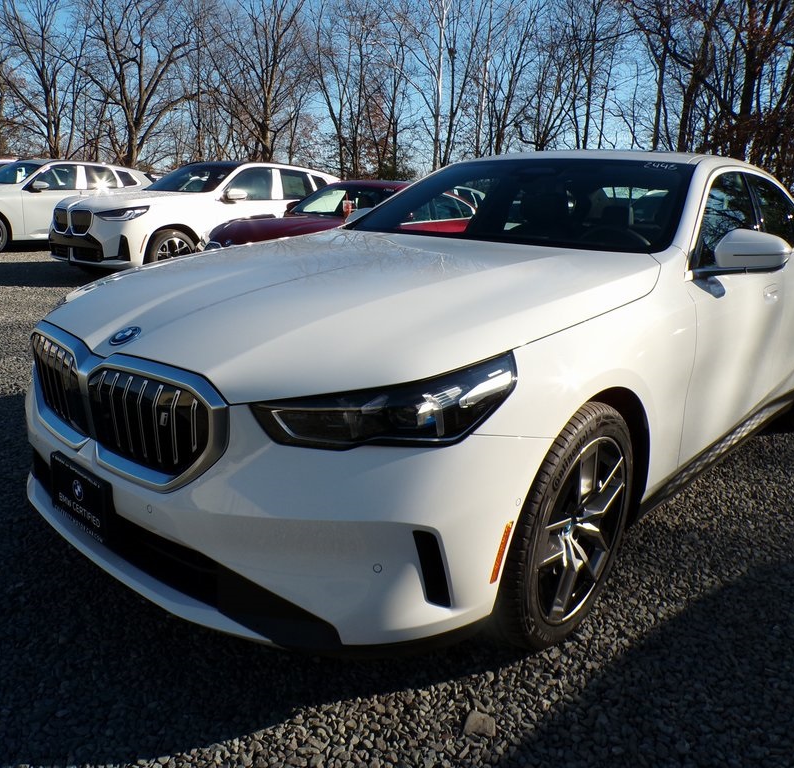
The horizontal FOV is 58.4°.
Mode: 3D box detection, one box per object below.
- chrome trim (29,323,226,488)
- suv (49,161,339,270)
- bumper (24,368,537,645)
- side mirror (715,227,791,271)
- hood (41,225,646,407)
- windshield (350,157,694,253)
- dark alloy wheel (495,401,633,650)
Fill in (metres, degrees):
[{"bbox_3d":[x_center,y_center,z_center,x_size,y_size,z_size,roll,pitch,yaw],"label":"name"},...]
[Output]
[{"bbox_3d":[-0.721,0.037,1.777,0.960,0.310,0.150,15,18,39],"label":"chrome trim"},{"bbox_3d":[-2.455,-2.378,10.259,1.920,1.660,4.755,14,17,36],"label":"suv"},{"bbox_3d":[-0.585,0.192,1.992,1.870,0.570,0.650,15,18,39],"label":"bumper"},{"bbox_3d":[1.195,-0.448,2.401,0.240,0.155,0.200,15,18,39],"label":"side mirror"},{"bbox_3d":[-0.195,-0.317,2.329,1.630,0.350,1.640,15,18,39],"label":"hood"},{"bbox_3d":[0.475,-0.783,2.966,1.450,0.420,0.870,15,18,39],"label":"windshield"},{"bbox_3d":[0.421,0.375,1.999,0.245,0.700,0.700,15,18,39],"label":"dark alloy wheel"}]

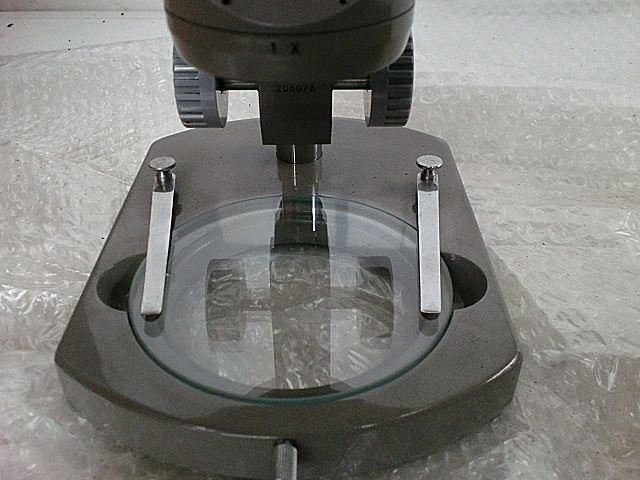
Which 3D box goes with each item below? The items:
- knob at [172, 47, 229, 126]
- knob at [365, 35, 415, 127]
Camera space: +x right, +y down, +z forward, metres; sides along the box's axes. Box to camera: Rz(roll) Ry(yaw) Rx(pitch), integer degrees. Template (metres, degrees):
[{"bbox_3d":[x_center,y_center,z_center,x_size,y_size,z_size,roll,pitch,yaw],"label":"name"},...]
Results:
[{"bbox_3d":[-0.041,-0.057,0.228,0.014,0.036,0.036,-1,34,-1],"label":"knob"},{"bbox_3d":[0.024,-0.058,0.229,0.014,0.036,0.036,-1,34,-1],"label":"knob"}]

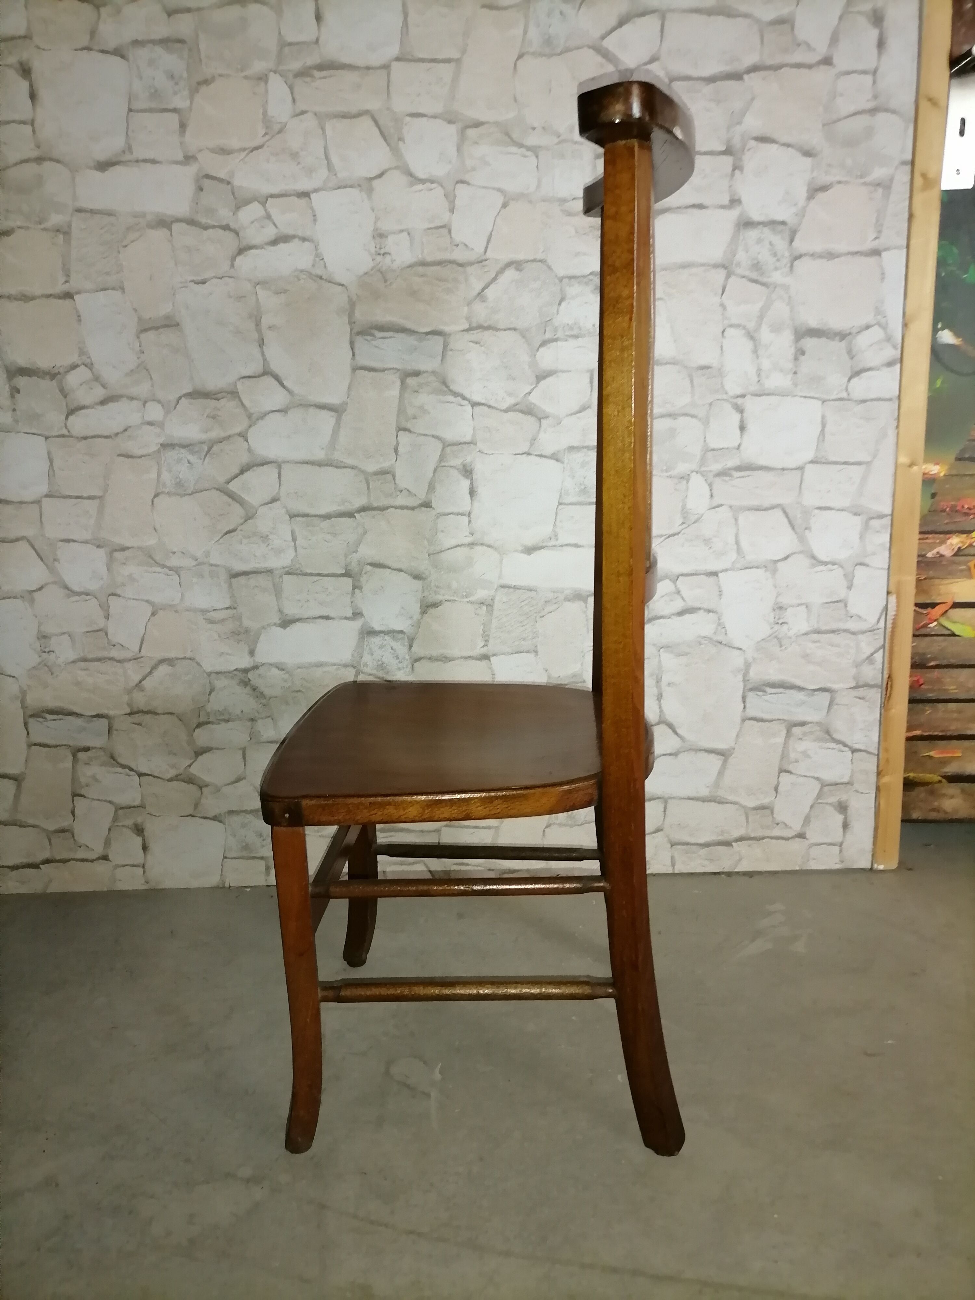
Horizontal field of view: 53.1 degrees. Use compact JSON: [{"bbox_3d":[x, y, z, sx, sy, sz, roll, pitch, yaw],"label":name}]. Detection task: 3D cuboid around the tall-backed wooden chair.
[{"bbox_3d":[-0.005,0.002,1.011,0.434,0.945,0.364,-1,15,6],"label":"tall-backed wooden chair"}]

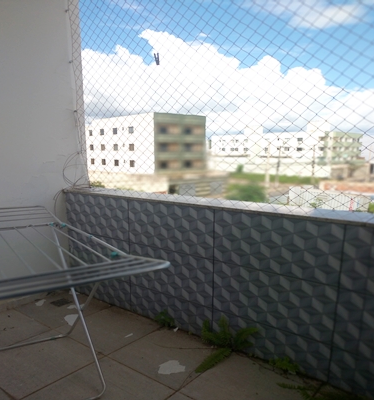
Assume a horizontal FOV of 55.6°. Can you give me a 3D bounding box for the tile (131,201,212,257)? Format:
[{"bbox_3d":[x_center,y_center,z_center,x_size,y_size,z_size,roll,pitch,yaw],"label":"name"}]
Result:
[{"bbox_3d":[-0.114,0.165,2.155,0.640,0.288,0.012,6,10,35],"label":"tile"}]

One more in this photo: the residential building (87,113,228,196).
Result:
[{"bbox_3d":[-8.525,-9.018,66.015,11.000,11.800,24.000,-7,11,-40],"label":"residential building"}]

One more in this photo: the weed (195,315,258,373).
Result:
[{"bbox_3d":[0.160,0.755,1.866,0.337,0.190,0.288,6,10,35],"label":"weed"}]

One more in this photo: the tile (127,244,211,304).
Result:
[{"bbox_3d":[-0.116,0.450,2.198,0.640,0.288,0.012,6,10,35],"label":"tile"}]

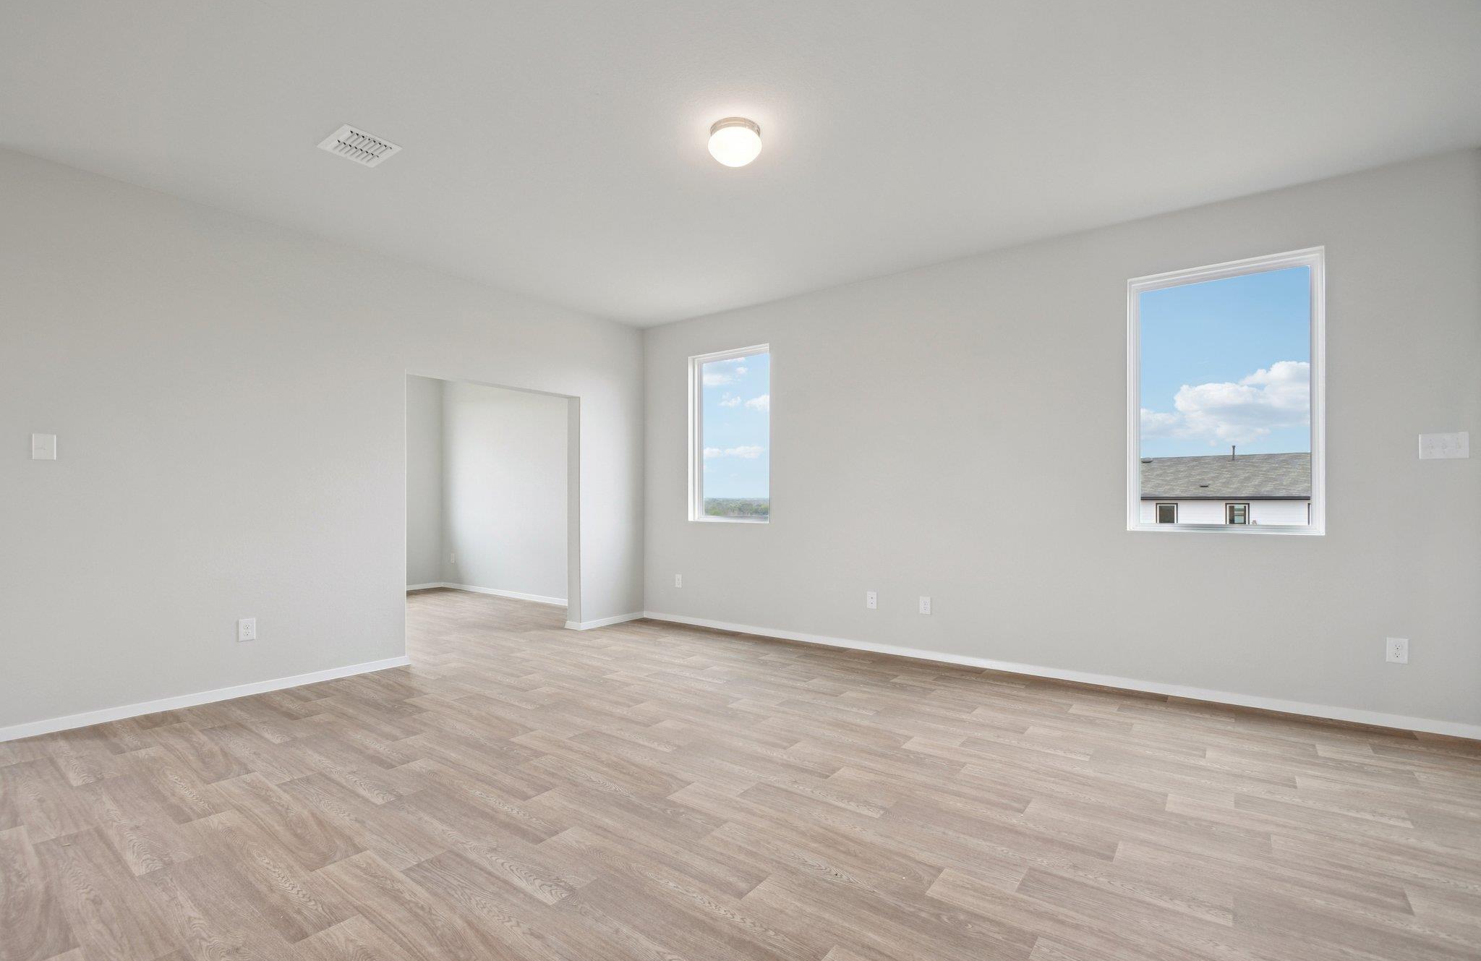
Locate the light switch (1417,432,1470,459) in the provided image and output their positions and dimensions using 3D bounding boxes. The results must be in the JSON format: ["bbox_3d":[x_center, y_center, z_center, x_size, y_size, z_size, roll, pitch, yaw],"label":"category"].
[{"bbox_3d":[3.307,-0.161,2.900,0.160,0.118,0.012,-1,-2,35],"label":"light switch"}]

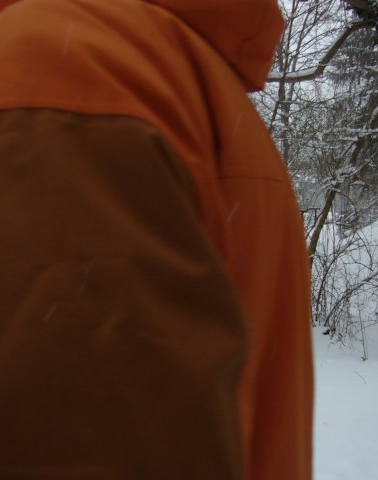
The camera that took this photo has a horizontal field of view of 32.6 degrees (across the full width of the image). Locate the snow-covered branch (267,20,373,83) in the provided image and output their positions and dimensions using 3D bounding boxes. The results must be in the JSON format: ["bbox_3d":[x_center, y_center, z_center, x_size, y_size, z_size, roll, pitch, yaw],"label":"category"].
[{"bbox_3d":[1.847,-2.709,9.300,1.610,0.860,0.450,0,0,0],"label":"snow-covered branch"}]

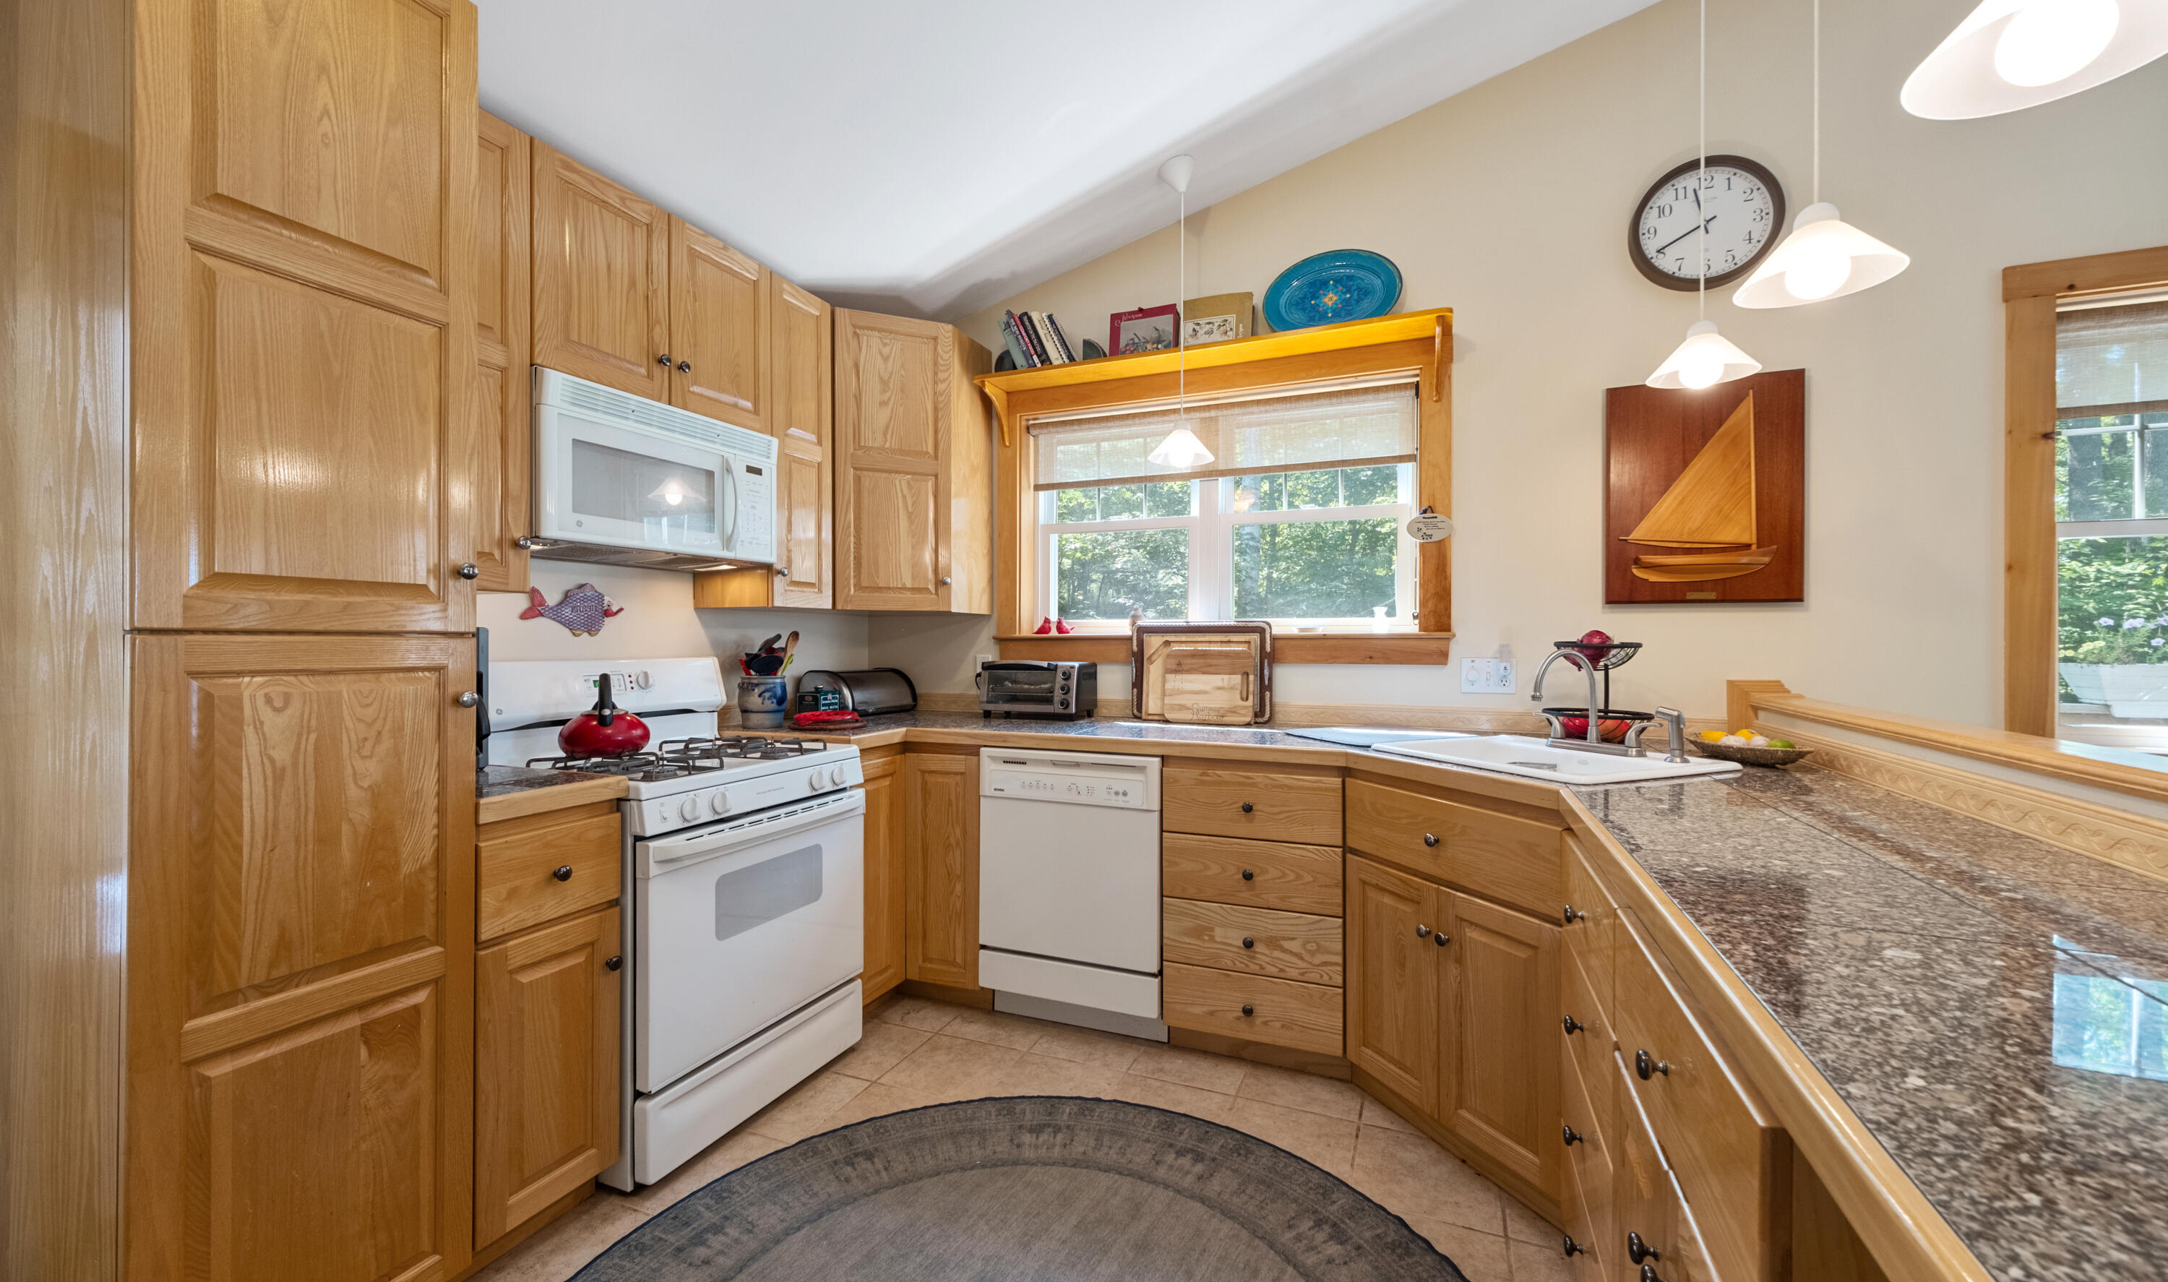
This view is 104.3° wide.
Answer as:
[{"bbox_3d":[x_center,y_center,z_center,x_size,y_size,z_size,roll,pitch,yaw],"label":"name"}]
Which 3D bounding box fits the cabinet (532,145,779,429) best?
[{"bbox_3d":[-1.284,-0.905,2.376,0.333,0.530,0.758,0,0,24],"label":"cabinet"}]

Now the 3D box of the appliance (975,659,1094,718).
[{"bbox_3d":[-0.169,0.189,3.114,0.390,0.205,0.210,0,0,21],"label":"appliance"}]

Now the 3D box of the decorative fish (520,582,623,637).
[{"bbox_3d":[-1.444,-0.092,2.375,0.030,0.157,0.305,0,0,24],"label":"decorative fish"}]

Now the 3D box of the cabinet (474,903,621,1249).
[{"bbox_3d":[-1.341,0.847,1.808,0.613,0.549,0.297,0,0,24],"label":"cabinet"}]

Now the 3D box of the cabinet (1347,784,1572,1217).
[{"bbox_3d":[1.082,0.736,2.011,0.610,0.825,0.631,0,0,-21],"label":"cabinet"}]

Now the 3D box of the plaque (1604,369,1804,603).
[{"bbox_3d":[1.797,-0.435,2.449,0.477,0.652,0.040,0,0,24],"label":"plaque"}]

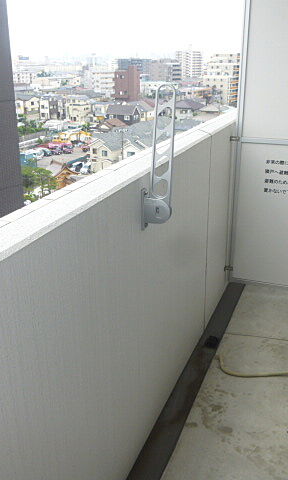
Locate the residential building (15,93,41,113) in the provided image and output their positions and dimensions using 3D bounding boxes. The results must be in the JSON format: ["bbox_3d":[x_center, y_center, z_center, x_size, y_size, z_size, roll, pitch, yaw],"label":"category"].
[{"bbox_3d":[-56.364,-65.461,221.310,9.618,8.954,8.656,4,22,14],"label":"residential building"}]

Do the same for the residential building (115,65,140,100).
[{"bbox_3d":[-9.161,-89.411,265.682,11.589,19.519,10.430,6,23,19],"label":"residential building"}]

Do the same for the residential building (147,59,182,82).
[{"bbox_3d":[14.730,-121.870,343.644,21.678,22.472,20.646,8,23,23],"label":"residential building"}]

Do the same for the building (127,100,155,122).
[{"bbox_3d":[-0.504,-52.026,186.171,8.073,7.231,8.073,6,23,19],"label":"building"}]

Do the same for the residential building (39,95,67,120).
[{"bbox_3d":[-38.608,-56.369,195.618,8.657,9.965,6.926,4,22,14],"label":"residential building"}]

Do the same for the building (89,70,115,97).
[{"bbox_3d":[-25.552,-99.622,296.949,13.732,16.493,9.613,6,23,19],"label":"building"}]

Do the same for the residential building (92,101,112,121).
[{"bbox_3d":[-16.606,-53.147,189.317,6.796,7.669,6.796,5,22,16],"label":"residential building"}]

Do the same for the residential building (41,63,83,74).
[{"bbox_3d":[-125.632,-267.195,727.578,55.758,20.098,19.515,3,22,11],"label":"residential building"}]

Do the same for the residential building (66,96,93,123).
[{"bbox_3d":[-25.633,-52.173,184.439,7.519,9.749,6.767,5,22,16],"label":"residential building"}]

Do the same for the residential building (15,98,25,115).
[{"bbox_3d":[-59.310,-60.151,209.578,6.748,7.692,6.748,4,22,14],"label":"residential building"}]

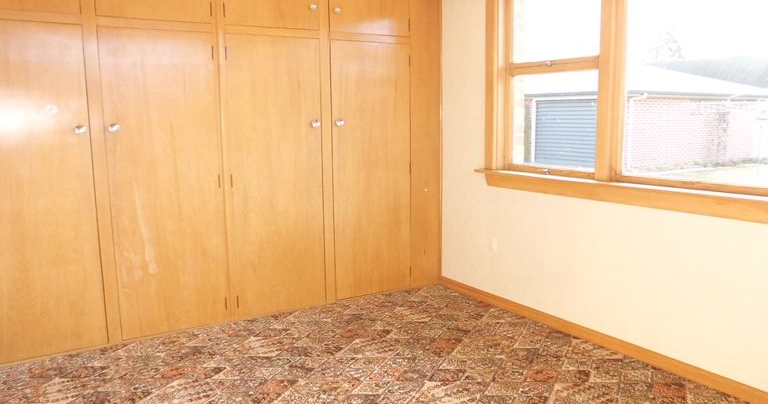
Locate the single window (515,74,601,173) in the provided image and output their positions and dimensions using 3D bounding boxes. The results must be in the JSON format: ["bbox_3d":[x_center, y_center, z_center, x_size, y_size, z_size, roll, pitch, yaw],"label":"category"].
[{"bbox_3d":[0.989,-0.476,3.277,0.070,0.555,0.641,-6,10,-31],"label":"single window"}]

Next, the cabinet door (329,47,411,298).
[{"bbox_3d":[-0.080,-0.207,3.900,0.627,1.773,0.045,-6,10,-31],"label":"cabinet door"}]

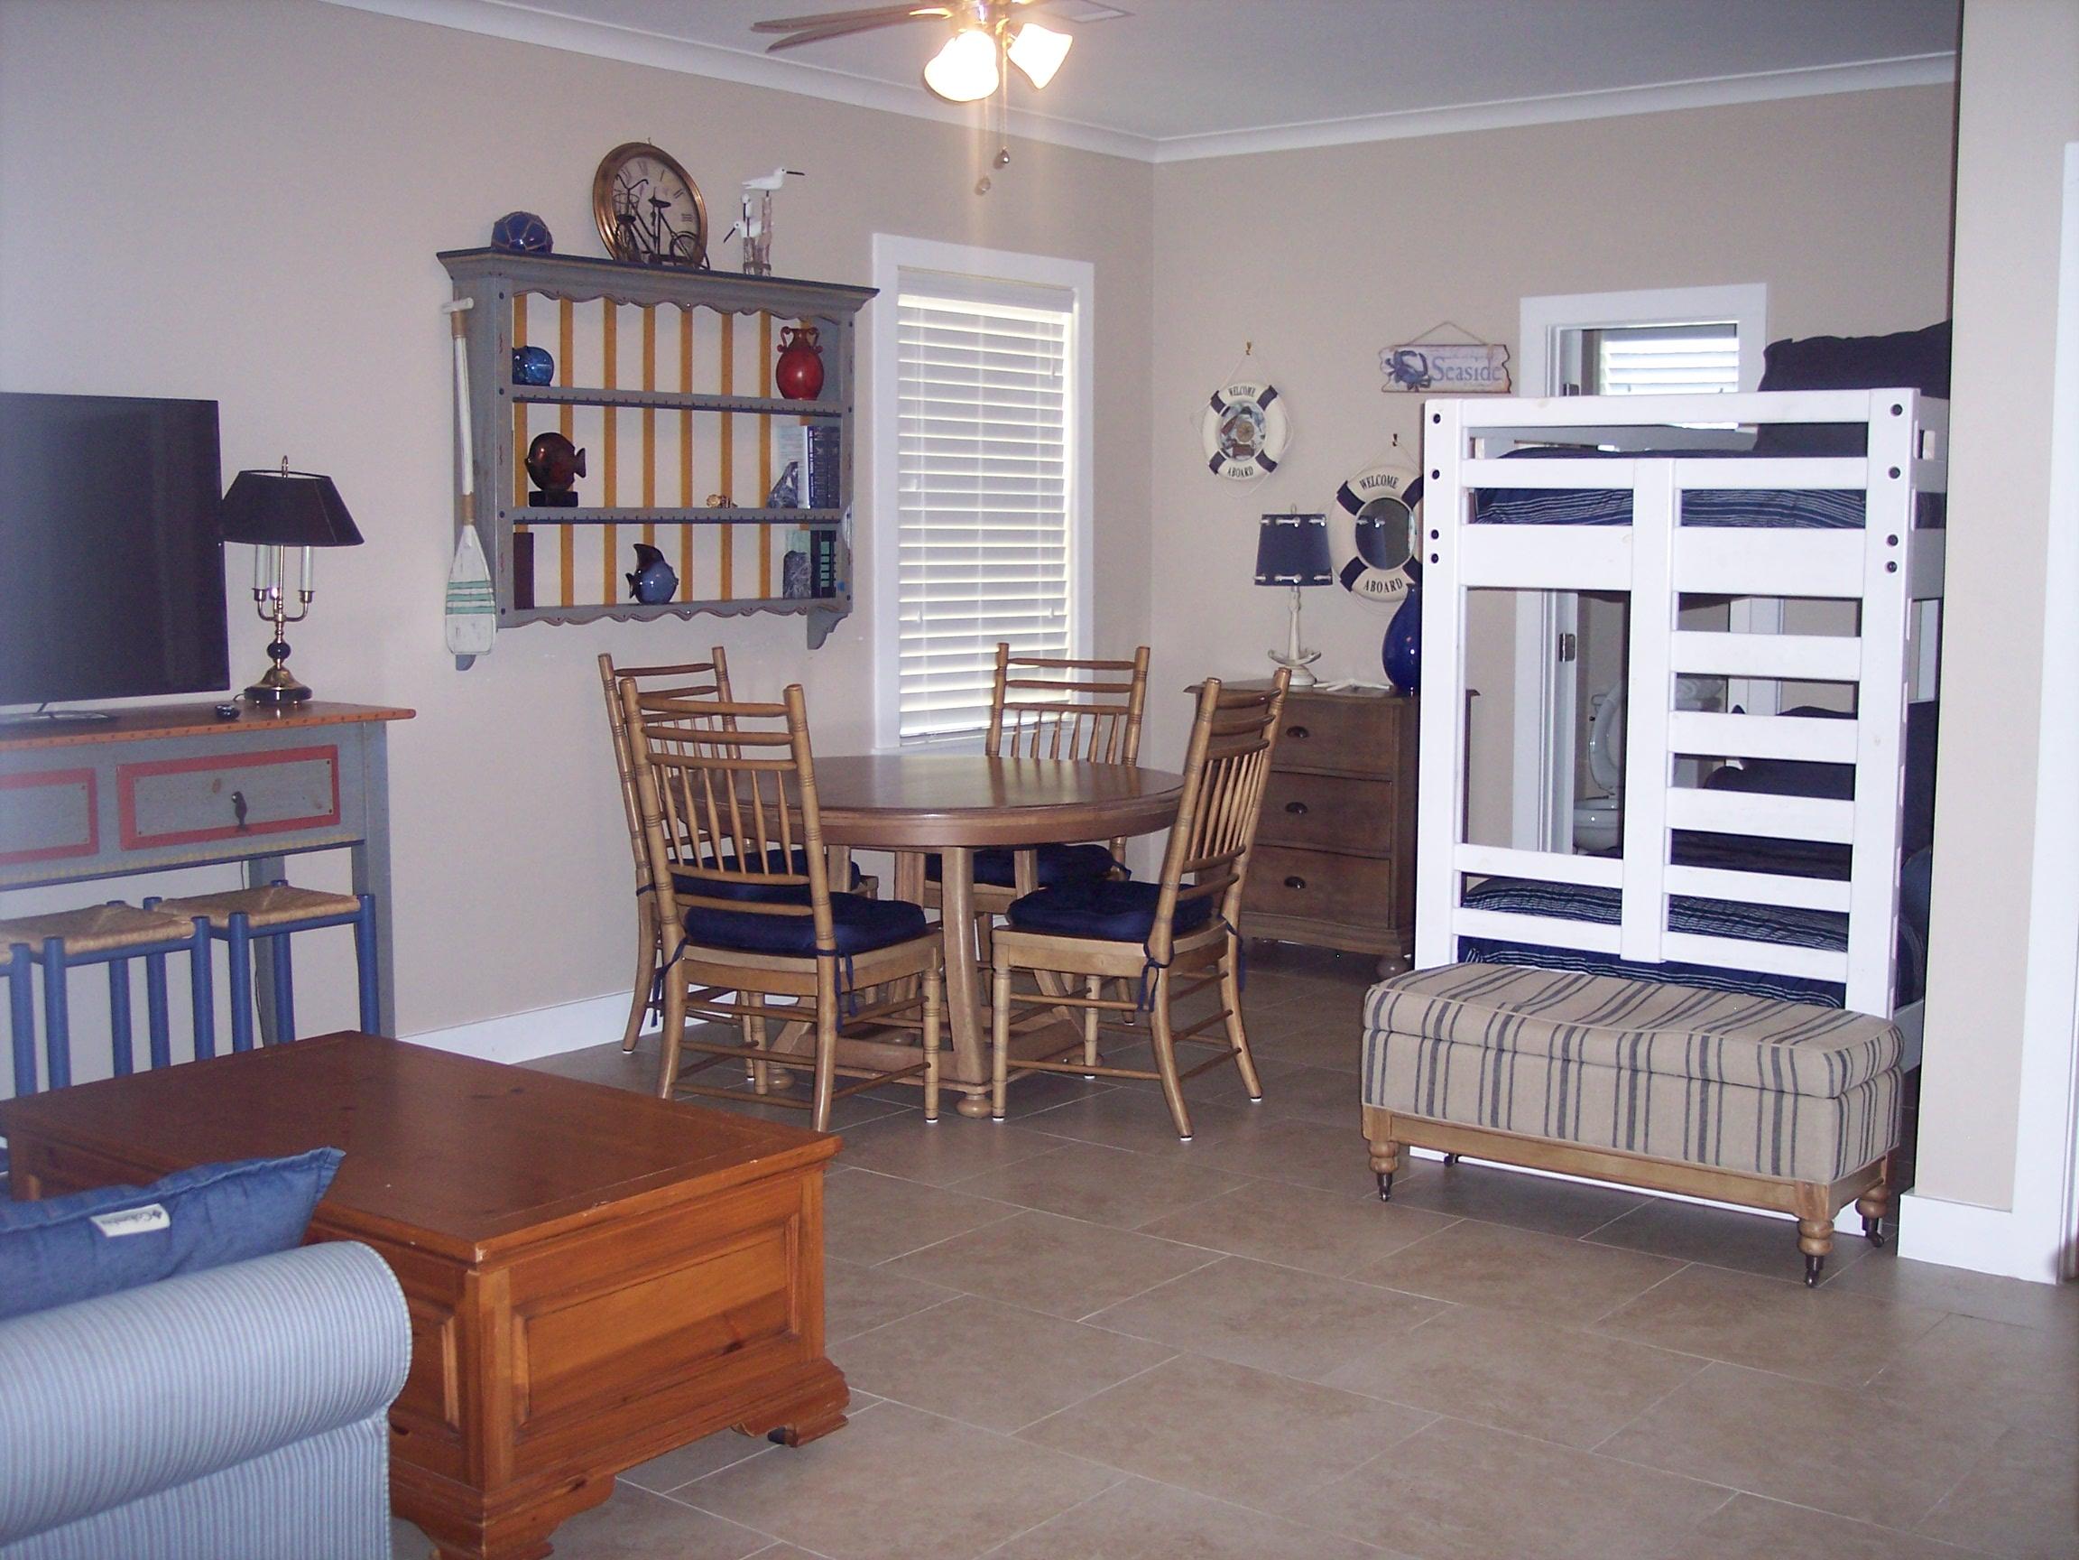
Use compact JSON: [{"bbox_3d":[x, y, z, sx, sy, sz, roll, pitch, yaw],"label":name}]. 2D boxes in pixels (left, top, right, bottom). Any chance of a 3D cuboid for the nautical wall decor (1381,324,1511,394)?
[{"bbox_3d":[1.284,-1.341,7.454,0.482,0.228,0.022,5,8,38],"label":"nautical wall decor"}]

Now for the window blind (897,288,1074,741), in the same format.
[{"bbox_3d":[-0.186,-0.873,7.566,0.060,1.445,0.885,5,8,38],"label":"window blind"}]

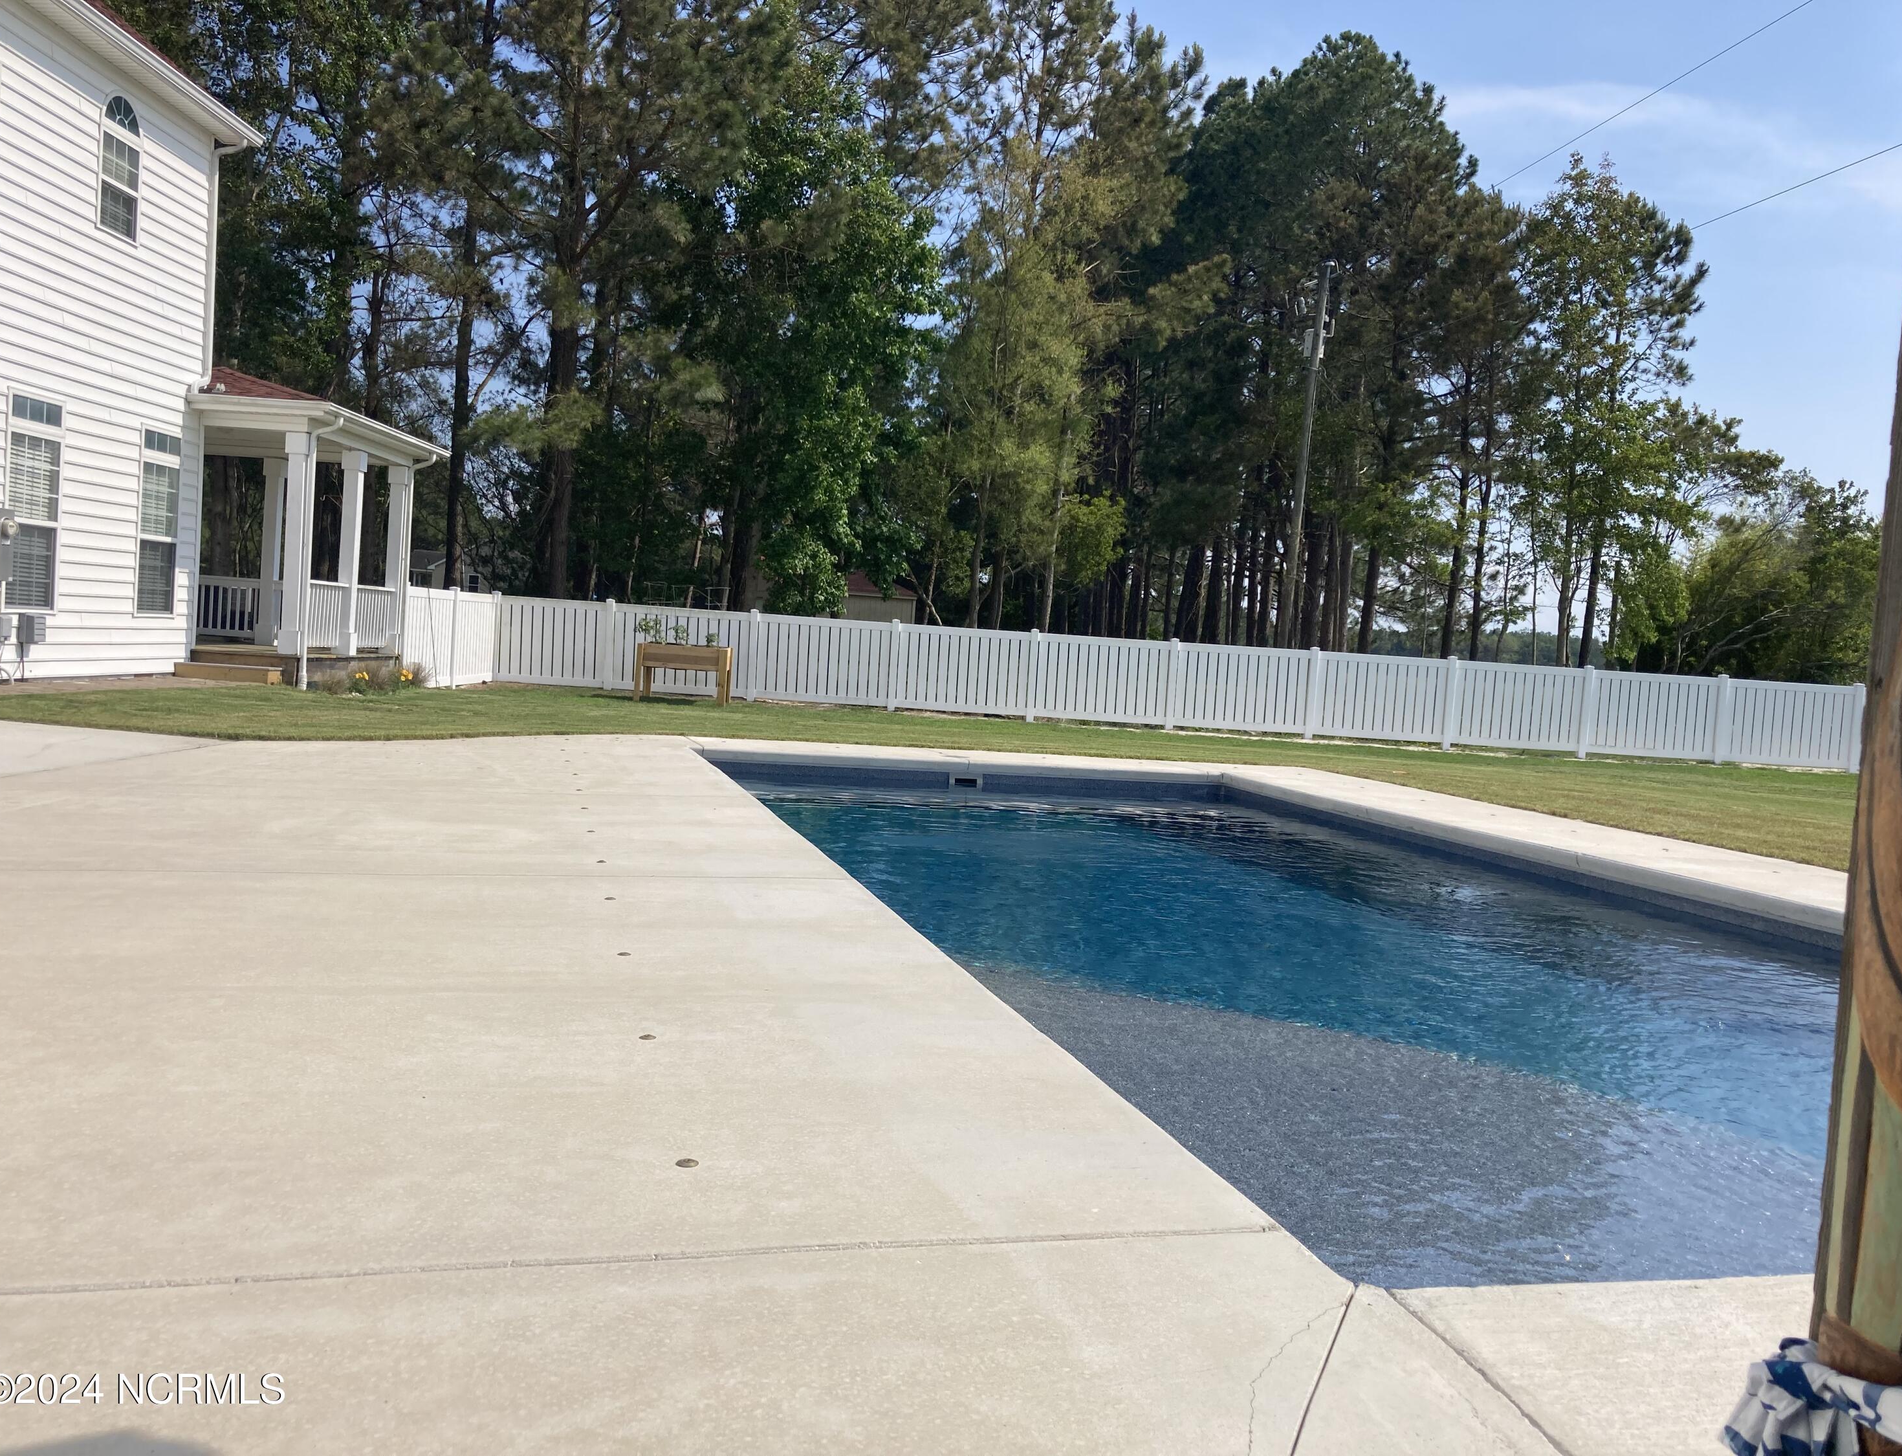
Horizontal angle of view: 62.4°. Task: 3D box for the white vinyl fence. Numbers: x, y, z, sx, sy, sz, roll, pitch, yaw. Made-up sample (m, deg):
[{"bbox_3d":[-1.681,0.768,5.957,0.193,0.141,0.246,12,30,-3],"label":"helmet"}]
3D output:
[{"bbox_3d":[4.196,-0.601,24.851,24.027,1.686,5.140,3,3,-2],"label":"white vinyl fence"}]

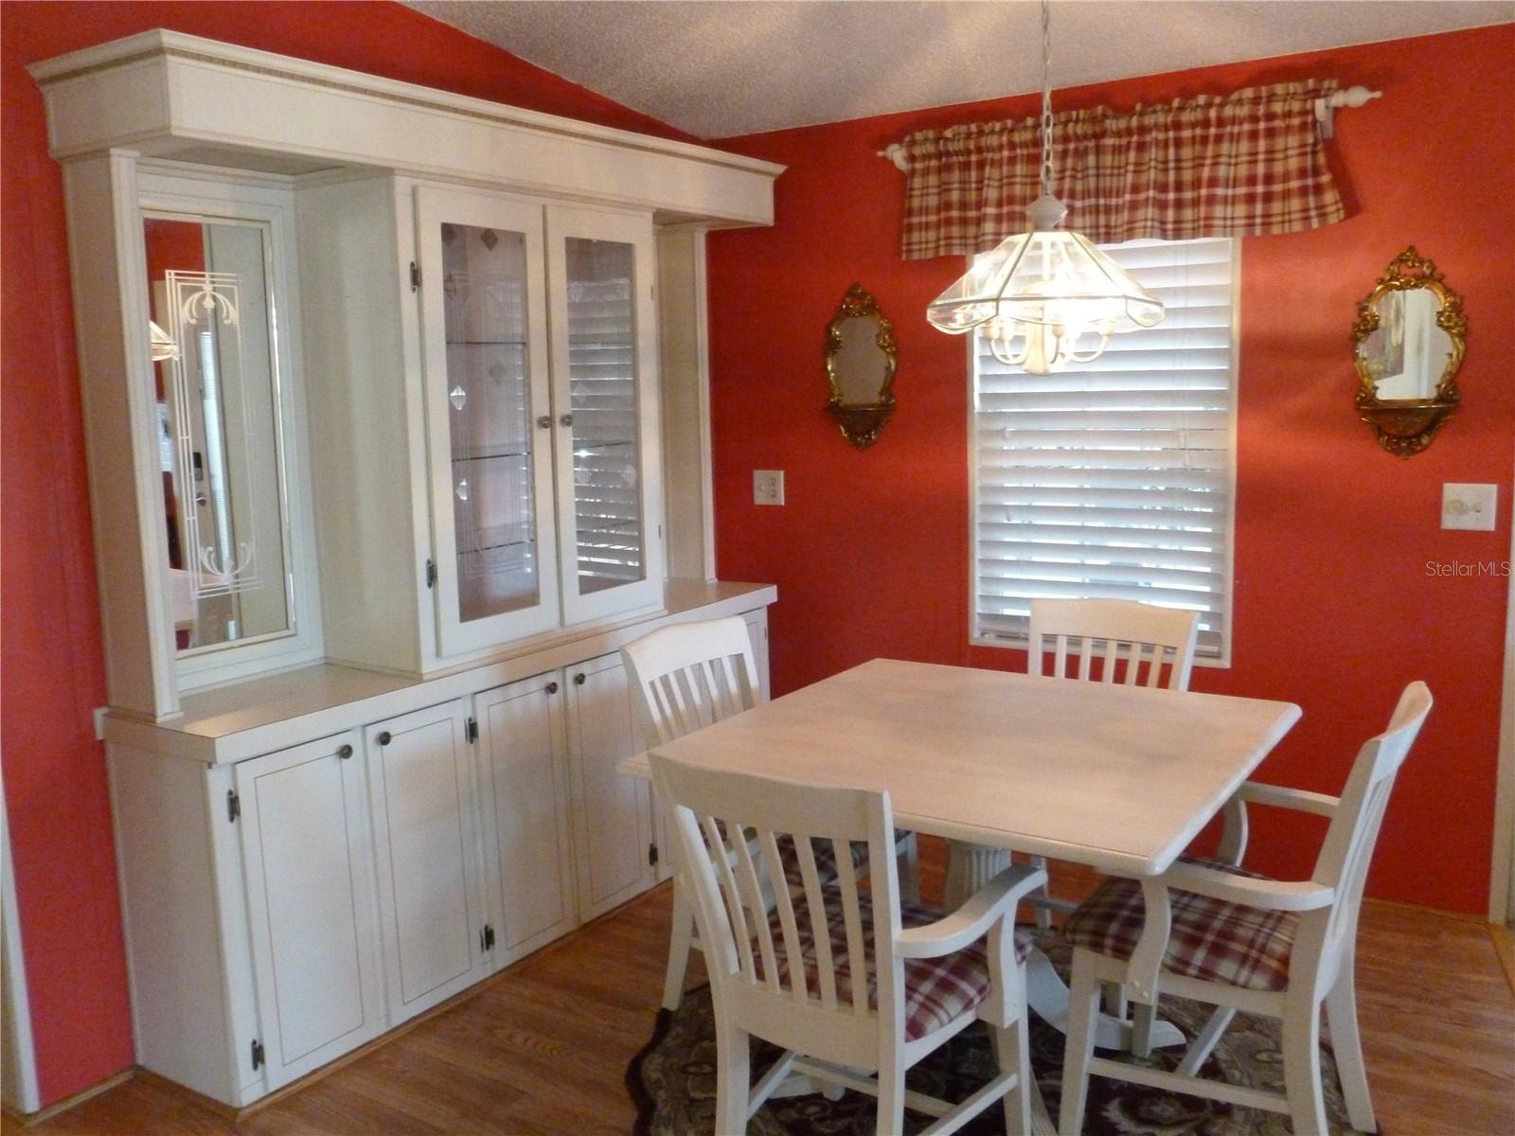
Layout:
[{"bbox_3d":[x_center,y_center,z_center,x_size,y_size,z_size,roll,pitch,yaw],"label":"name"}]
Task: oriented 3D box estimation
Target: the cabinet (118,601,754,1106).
[{"bbox_3d":[-0.682,0.615,3.457,0.383,0.761,2.042,4,10,34],"label":"cabinet"}]

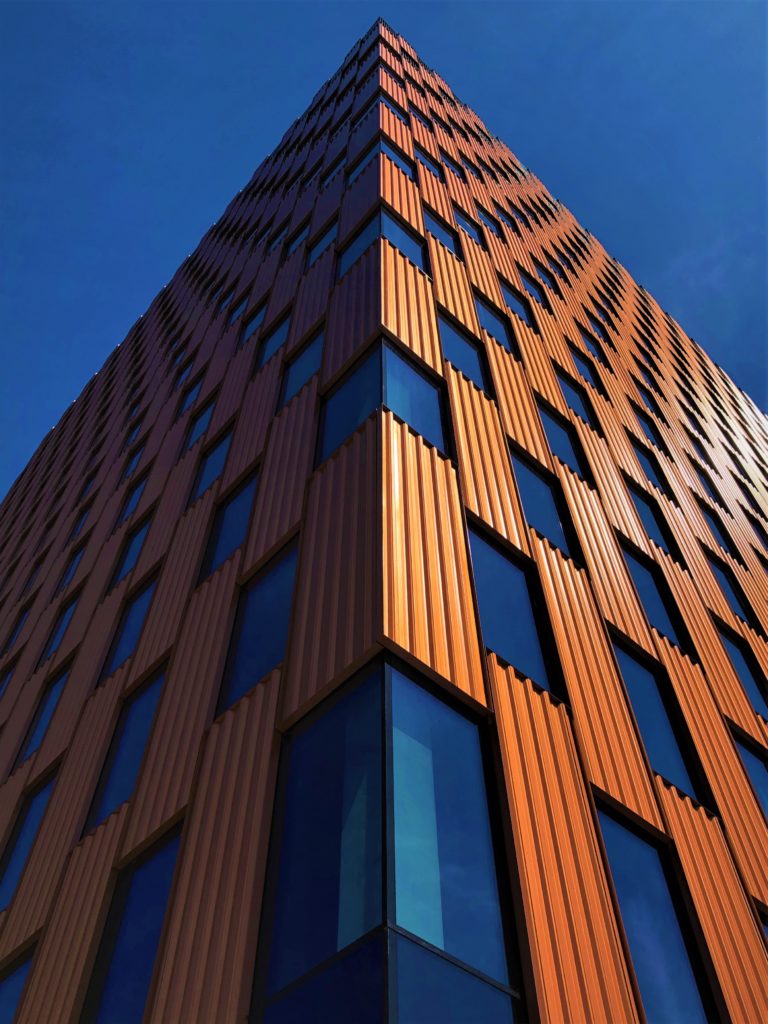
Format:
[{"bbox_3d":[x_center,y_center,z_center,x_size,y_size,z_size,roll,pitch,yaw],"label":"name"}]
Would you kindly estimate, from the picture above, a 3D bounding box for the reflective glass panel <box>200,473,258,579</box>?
[{"bbox_3d":[-2.411,0.215,13.141,0.200,2.350,1.220,37,-62,-24],"label":"reflective glass panel"}]

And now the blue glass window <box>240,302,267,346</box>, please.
[{"bbox_3d":[-3.494,-5.021,22.501,0.122,2.218,1.199,36,-62,-23],"label":"blue glass window"}]

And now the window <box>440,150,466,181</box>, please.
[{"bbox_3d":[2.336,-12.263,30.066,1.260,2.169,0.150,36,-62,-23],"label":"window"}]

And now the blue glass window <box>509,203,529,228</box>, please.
[{"bbox_3d":[5.709,-12.547,35.448,1.199,2.218,0.122,36,-62,-23],"label":"blue glass window"}]

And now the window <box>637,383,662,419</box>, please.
[{"bbox_3d":[9.007,-3.681,28.272,1.199,2.218,0.122,36,-62,-23],"label":"window"}]

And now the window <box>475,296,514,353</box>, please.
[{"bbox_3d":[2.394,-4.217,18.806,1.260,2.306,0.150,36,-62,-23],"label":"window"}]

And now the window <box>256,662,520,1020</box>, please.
[{"bbox_3d":[0.040,2.581,6.458,1.912,3.102,0.956,-3,-53,2],"label":"window"}]

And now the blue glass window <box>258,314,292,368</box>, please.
[{"bbox_3d":[-2.399,-3.779,18.444,0.200,2.350,1.220,37,-62,-24],"label":"blue glass window"}]

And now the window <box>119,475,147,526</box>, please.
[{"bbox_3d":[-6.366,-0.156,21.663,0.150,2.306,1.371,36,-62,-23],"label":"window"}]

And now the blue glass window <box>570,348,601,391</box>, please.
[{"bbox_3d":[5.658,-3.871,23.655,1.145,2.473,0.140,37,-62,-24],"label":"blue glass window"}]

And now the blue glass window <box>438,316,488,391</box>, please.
[{"bbox_3d":[1.417,-2.793,15.044,1.280,2.620,0.120,35,-61,-23],"label":"blue glass window"}]

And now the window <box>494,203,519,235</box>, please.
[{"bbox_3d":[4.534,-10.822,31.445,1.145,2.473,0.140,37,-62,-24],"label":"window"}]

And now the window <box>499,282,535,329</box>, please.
[{"bbox_3d":[3.521,-5.432,22.152,1.199,2.218,0.122,36,-62,-23],"label":"window"}]

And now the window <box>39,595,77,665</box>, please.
[{"bbox_3d":[-7.543,2.844,19.895,0.140,2.473,1.286,35,-61,-23],"label":"window"}]

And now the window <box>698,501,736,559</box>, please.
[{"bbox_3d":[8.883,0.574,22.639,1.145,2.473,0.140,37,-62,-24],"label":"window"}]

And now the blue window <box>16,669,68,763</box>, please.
[{"bbox_3d":[-6.202,3.736,15.198,0.200,2.350,1.220,37,-62,-24],"label":"blue window"}]

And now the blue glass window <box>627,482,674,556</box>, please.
[{"bbox_3d":[5.305,0.104,16.719,1.220,2.350,0.200,35,-61,-23],"label":"blue glass window"}]

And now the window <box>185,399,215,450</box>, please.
[{"bbox_3d":[-4.448,-2.068,20.234,0.122,2.218,1.199,36,-62,-23],"label":"window"}]

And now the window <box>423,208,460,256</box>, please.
[{"bbox_3d":[1.397,-6.908,20.564,1.220,2.350,0.200,35,-61,-23],"label":"window"}]

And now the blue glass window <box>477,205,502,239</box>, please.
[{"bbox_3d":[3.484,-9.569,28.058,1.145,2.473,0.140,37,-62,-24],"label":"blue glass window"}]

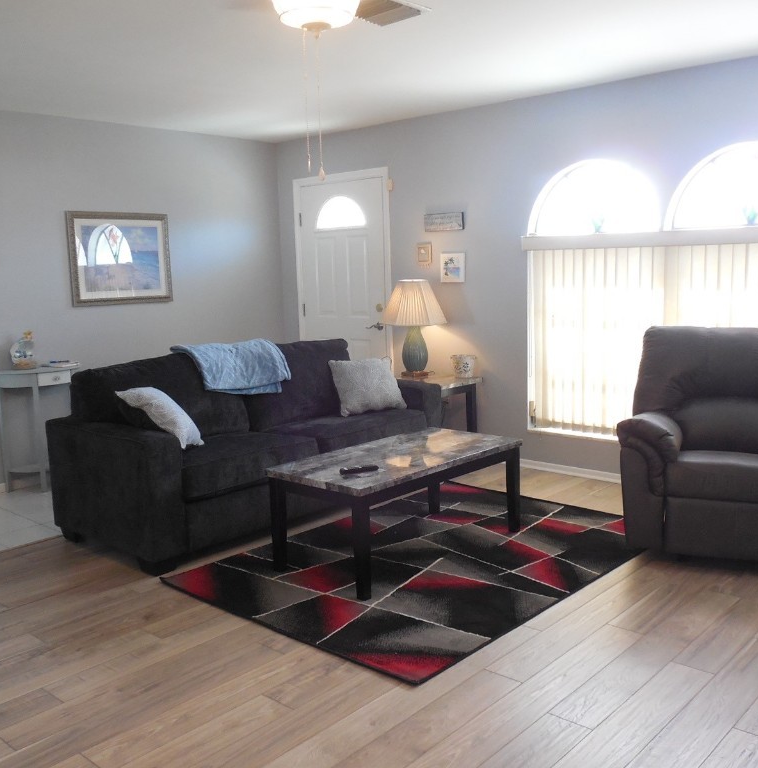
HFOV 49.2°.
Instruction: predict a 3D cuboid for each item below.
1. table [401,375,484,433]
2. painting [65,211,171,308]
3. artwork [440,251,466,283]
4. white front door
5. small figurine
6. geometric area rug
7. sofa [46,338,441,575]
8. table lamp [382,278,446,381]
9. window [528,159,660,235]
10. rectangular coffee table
[{"bbox_3d":[0.331,0.270,5.835,0.560,0.605,0.580,6,11,42],"label":"table"},{"bbox_3d":[-1.834,-0.893,5.905,0.035,0.640,0.800,6,11,42],"label":"painting"},{"bbox_3d":[0.526,-0.825,5.897,0.210,0.205,0.022,6,11,42],"label":"artwork"},{"bbox_3d":[-0.288,-0.600,6.663,1.045,2.105,0.080,6,11,42],"label":"white front door"},{"bbox_3d":[-2.291,-0.215,5.335,0.160,0.240,0.120,-7,10,-35],"label":"small figurine"},{"bbox_3d":[0.275,0.821,4.072,1.533,0.012,2.110,6,11,42],"label":"geometric area rug"},{"bbox_3d":[-0.673,0.285,4.807,1.000,0.910,2.085,6,11,42],"label":"sofa"},{"bbox_3d":[0.247,-0.396,5.876,0.465,0.700,0.465,-1,8,0],"label":"table lamp"},{"bbox_3d":[1.342,-1.160,5.153,0.898,0.455,0.100,6,11,42],"label":"window"},{"bbox_3d":[0.116,0.592,4.138,0.610,0.480,1.215,6,11,42],"label":"rectangular coffee table"}]

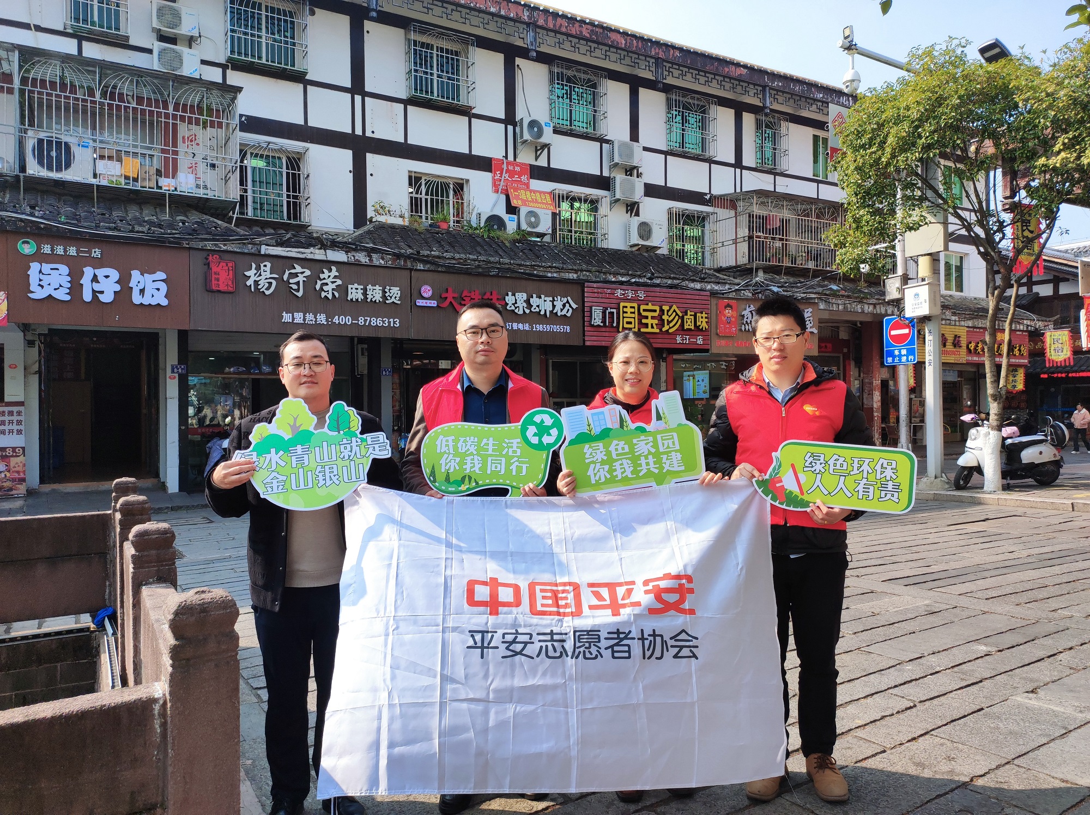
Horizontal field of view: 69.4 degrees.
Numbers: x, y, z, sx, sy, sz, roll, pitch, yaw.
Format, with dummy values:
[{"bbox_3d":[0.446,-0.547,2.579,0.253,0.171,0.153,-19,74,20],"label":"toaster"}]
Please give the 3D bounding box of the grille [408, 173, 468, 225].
[{"bbox_3d":[-2.297,-4.296,16.861,1.344,1.307,0.200,0,0,-29],"label":"grille"}]

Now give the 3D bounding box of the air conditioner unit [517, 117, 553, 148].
[{"bbox_3d":[-0.213,-6.044,17.297,0.736,0.505,0.290,0,0,-30],"label":"air conditioner unit"}]

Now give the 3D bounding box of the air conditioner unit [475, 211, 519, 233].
[{"bbox_3d":[-1.063,-3.895,17.188,0.849,0.580,0.310,0,0,-29],"label":"air conditioner unit"}]

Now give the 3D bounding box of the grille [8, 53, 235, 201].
[{"bbox_3d":[-6.781,-4.314,12.934,3.040,1.807,1.600,0,0,-30],"label":"grille"}]

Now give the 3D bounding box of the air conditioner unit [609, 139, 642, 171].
[{"bbox_3d":[1.896,-5.946,18.505,0.794,0.530,0.290,0,0,-30],"label":"air conditioner unit"}]

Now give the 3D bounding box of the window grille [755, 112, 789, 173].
[{"bbox_3d":[6.067,-7.069,21.023,0.918,1.413,0.320,0,0,-30],"label":"window grille"}]

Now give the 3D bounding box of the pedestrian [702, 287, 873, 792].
[{"bbox_3d":[0.835,0.472,2.760,0.600,1.730,0.410,0,0,12],"label":"pedestrian"}]

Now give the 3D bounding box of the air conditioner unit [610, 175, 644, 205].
[{"bbox_3d":[1.971,-5.209,18.859,0.785,0.546,0.280,0,0,-29],"label":"air conditioner unit"}]

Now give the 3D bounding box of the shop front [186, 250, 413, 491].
[{"bbox_3d":[-3.883,-0.565,12.698,3.470,3.578,0.500,0,0,-30],"label":"shop front"}]

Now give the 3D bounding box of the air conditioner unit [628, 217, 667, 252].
[{"bbox_3d":[2.379,-4.122,18.773,0.960,0.605,0.330,0,0,-30],"label":"air conditioner unit"}]

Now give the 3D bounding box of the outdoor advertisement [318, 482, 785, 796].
[{"bbox_3d":[0.030,0.735,2.540,1.460,0.980,0.150,0,0,-5],"label":"outdoor advertisement"}]

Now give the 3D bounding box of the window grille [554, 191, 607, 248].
[{"bbox_3d":[0.820,-4.257,18.356,1.394,1.411,0.320,0,0,-29],"label":"window grille"}]

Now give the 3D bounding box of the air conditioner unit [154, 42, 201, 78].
[{"bbox_3d":[-6.596,-6.167,14.097,0.741,0.490,0.290,0,0,-29],"label":"air conditioner unit"}]

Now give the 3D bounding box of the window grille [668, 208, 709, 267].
[{"bbox_3d":[3.744,-4.265,19.983,1.379,1.425,0.320,0,0,-29],"label":"window grille"}]

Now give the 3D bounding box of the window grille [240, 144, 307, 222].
[{"bbox_3d":[-5.229,-4.258,14.955,1.416,1.469,0.380,0,0,-29],"label":"window grille"}]

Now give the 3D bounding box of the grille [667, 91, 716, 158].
[{"bbox_3d":[3.673,-7.032,19.652,1.387,1.426,0.320,0,0,-30],"label":"grille"}]

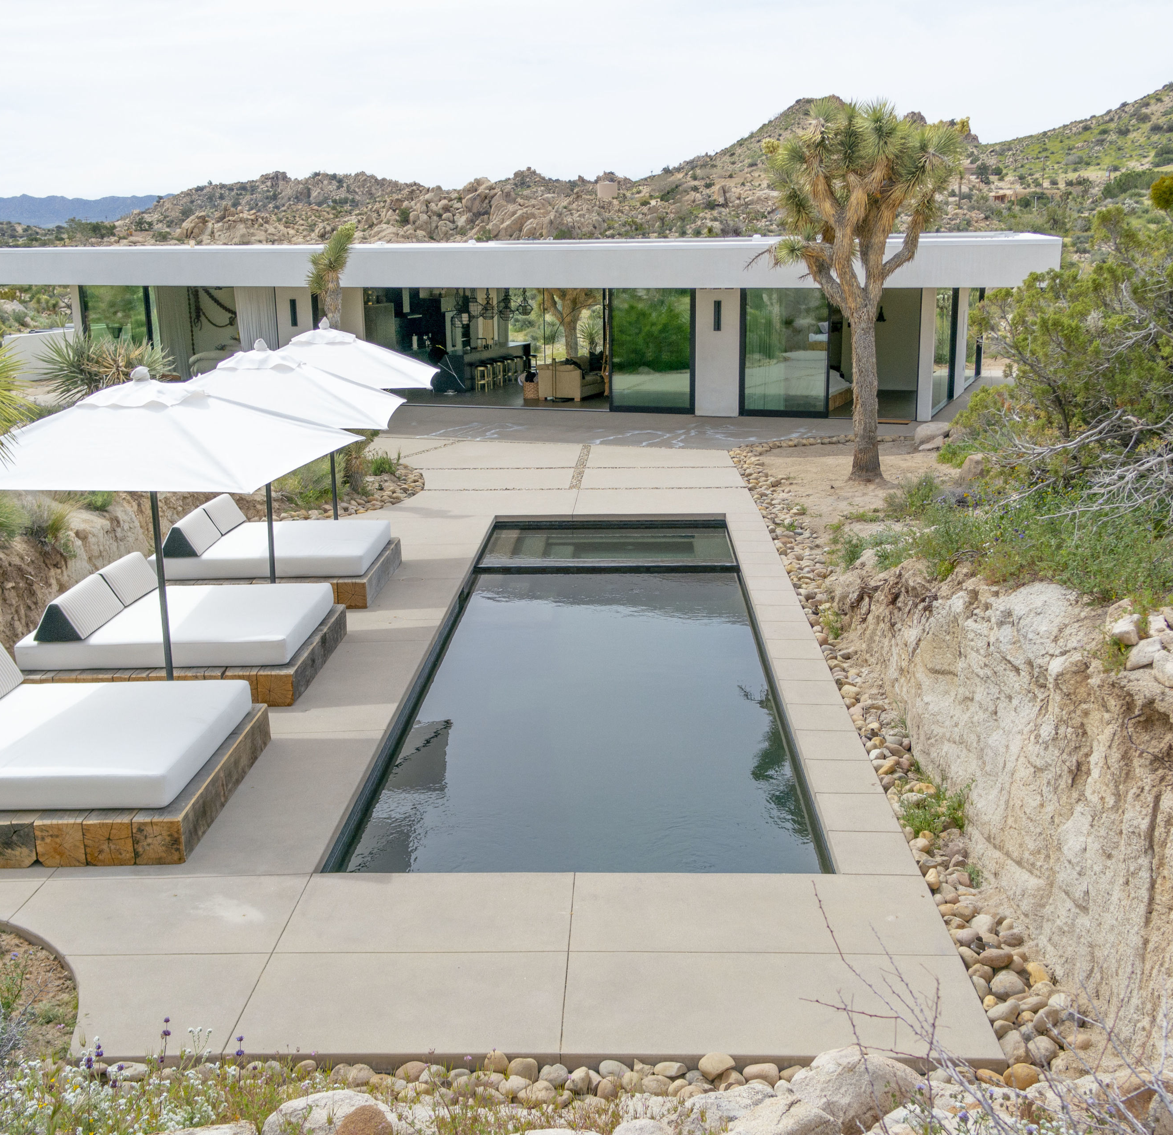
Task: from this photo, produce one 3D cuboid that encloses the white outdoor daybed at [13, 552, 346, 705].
[{"bbox_3d":[-3.499,0.496,12.516,2.335,0.786,2.215,0,13,2],"label":"white outdoor daybed"}]

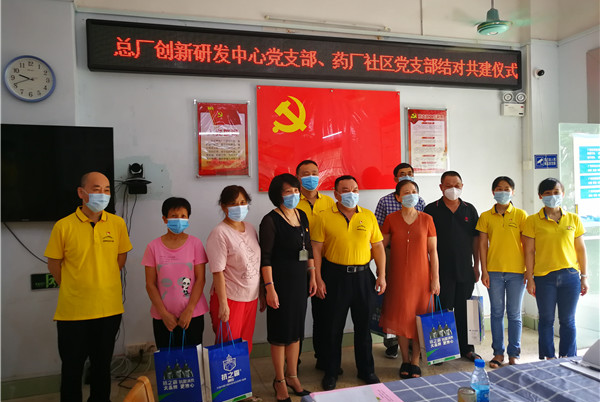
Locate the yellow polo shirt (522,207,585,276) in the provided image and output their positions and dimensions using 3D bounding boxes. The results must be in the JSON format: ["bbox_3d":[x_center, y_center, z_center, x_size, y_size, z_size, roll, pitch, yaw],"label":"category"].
[{"bbox_3d":[2.117,0.342,3.900,0.480,0.575,0.260,-1,1,18],"label":"yellow polo shirt"}]

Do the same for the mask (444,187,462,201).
[{"bbox_3d":[1.320,-0.060,4.030,0.150,0.112,0.090,-1,1,8],"label":"mask"}]

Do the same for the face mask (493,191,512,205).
[{"bbox_3d":[1.700,-0.022,3.920,0.137,0.111,0.080,-1,0,17],"label":"face mask"}]

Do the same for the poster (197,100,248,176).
[{"bbox_3d":[-0.689,-0.556,4.231,0.464,0.664,0.020,-1,0,-15],"label":"poster"}]

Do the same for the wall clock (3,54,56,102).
[{"bbox_3d":[-2.029,-0.918,3.533,0.345,0.347,0.045,-1,1,-15],"label":"wall clock"}]

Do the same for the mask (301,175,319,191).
[{"bbox_3d":[0.086,-0.144,3.880,0.137,0.117,0.080,-1,0,-16],"label":"mask"}]

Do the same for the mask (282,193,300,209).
[{"bbox_3d":[-0.059,0.003,3.400,0.137,0.114,0.080,-1,0,-29],"label":"mask"}]

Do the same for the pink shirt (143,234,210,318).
[{"bbox_3d":[-0.831,0.494,3.130,0.420,0.550,0.250,-1,0,-16],"label":"pink shirt"}]

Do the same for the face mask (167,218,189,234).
[{"bbox_3d":[-0.782,0.164,3.000,0.145,0.105,0.080,-1,1,-24],"label":"face mask"}]

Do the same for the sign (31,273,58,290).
[{"bbox_3d":[-1.858,0.605,3.524,0.300,0.117,0.025,-1,0,-15],"label":"sign"}]

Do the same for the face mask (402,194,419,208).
[{"bbox_3d":[0.885,0.004,3.740,0.145,0.112,0.085,-1,1,-10],"label":"face mask"}]

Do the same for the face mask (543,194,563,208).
[{"bbox_3d":[2.069,0.006,3.830,0.152,0.112,0.085,-1,1,15],"label":"face mask"}]

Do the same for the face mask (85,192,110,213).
[{"bbox_3d":[-1.307,0.013,3.040,0.080,0.117,0.137,-1,0,41],"label":"face mask"}]

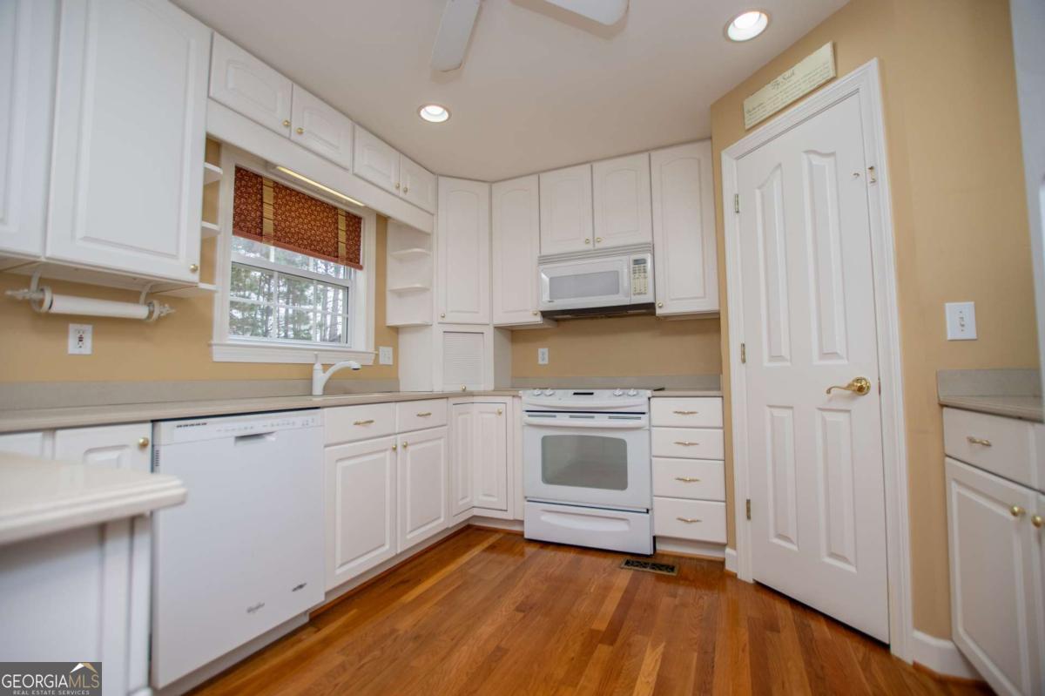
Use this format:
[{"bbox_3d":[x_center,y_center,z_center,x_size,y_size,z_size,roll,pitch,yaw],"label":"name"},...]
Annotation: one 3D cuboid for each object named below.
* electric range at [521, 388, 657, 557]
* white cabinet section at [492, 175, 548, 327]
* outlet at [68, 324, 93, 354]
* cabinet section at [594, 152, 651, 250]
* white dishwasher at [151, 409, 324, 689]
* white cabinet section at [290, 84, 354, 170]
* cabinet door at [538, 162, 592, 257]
[{"bbox_3d":[0.479,0.708,2.770,0.761,0.925,0.683,-2,-4,26],"label":"electric range"},{"bbox_3d":[-0.041,-0.698,3.159,0.362,1.058,0.022,-2,-4,21],"label":"white cabinet section"},{"bbox_3d":[-1.670,-0.033,1.648,0.010,0.111,0.067,-3,-4,26],"label":"outlet"},{"bbox_3d":[0.665,-0.970,2.909,0.373,0.590,0.022,-2,-4,21],"label":"cabinet section"},{"bbox_3d":[-1.222,0.660,1.674,0.600,0.807,0.600,-3,-4,26],"label":"white dishwasher"},{"bbox_3d":[-1.047,-1.133,2.278,0.022,0.270,0.365,-3,-4,26],"label":"white cabinet section"},{"bbox_3d":[0.307,-0.955,3.043,0.375,0.580,0.022,-2,-4,21],"label":"cabinet door"}]

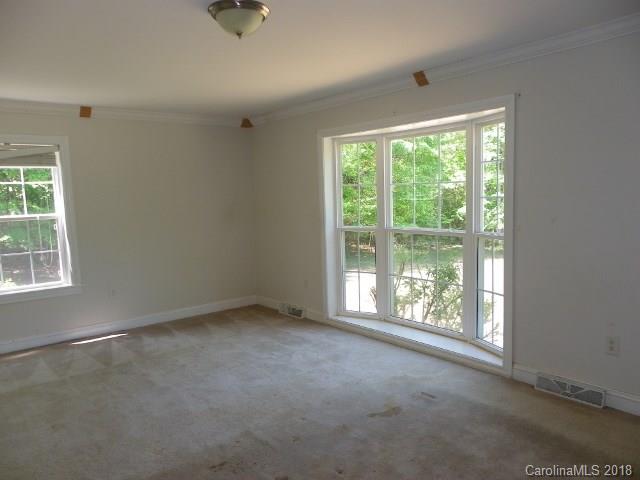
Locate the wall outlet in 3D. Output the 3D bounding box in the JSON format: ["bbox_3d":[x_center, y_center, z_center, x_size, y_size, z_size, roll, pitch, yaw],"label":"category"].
[{"bbox_3d":[1.865,0.676,3.061,0.012,0.116,0.073,-6,7,-39],"label":"wall outlet"}]

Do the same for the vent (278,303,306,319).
[{"bbox_3d":[-0.356,0.849,5.832,0.045,0.120,0.470,-6,7,-39],"label":"vent"}]

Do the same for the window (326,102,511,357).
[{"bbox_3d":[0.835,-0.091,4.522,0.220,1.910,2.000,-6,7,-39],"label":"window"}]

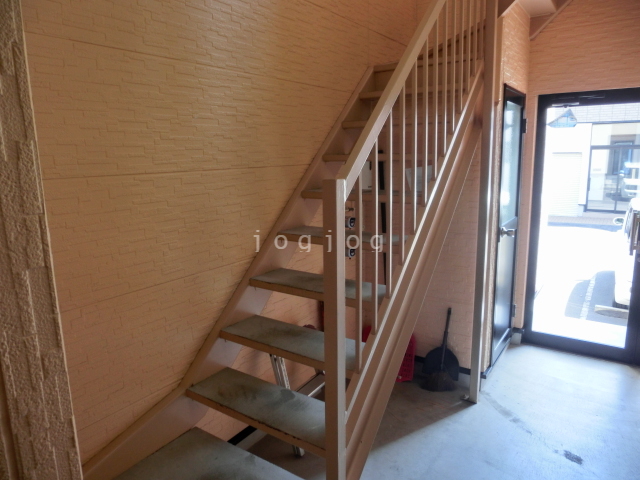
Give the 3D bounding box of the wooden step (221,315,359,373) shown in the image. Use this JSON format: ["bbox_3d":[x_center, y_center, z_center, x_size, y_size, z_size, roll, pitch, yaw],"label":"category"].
[{"bbox_3d":[-0.101,0.469,2.039,0.736,0.035,0.251,7,13,34],"label":"wooden step"}]

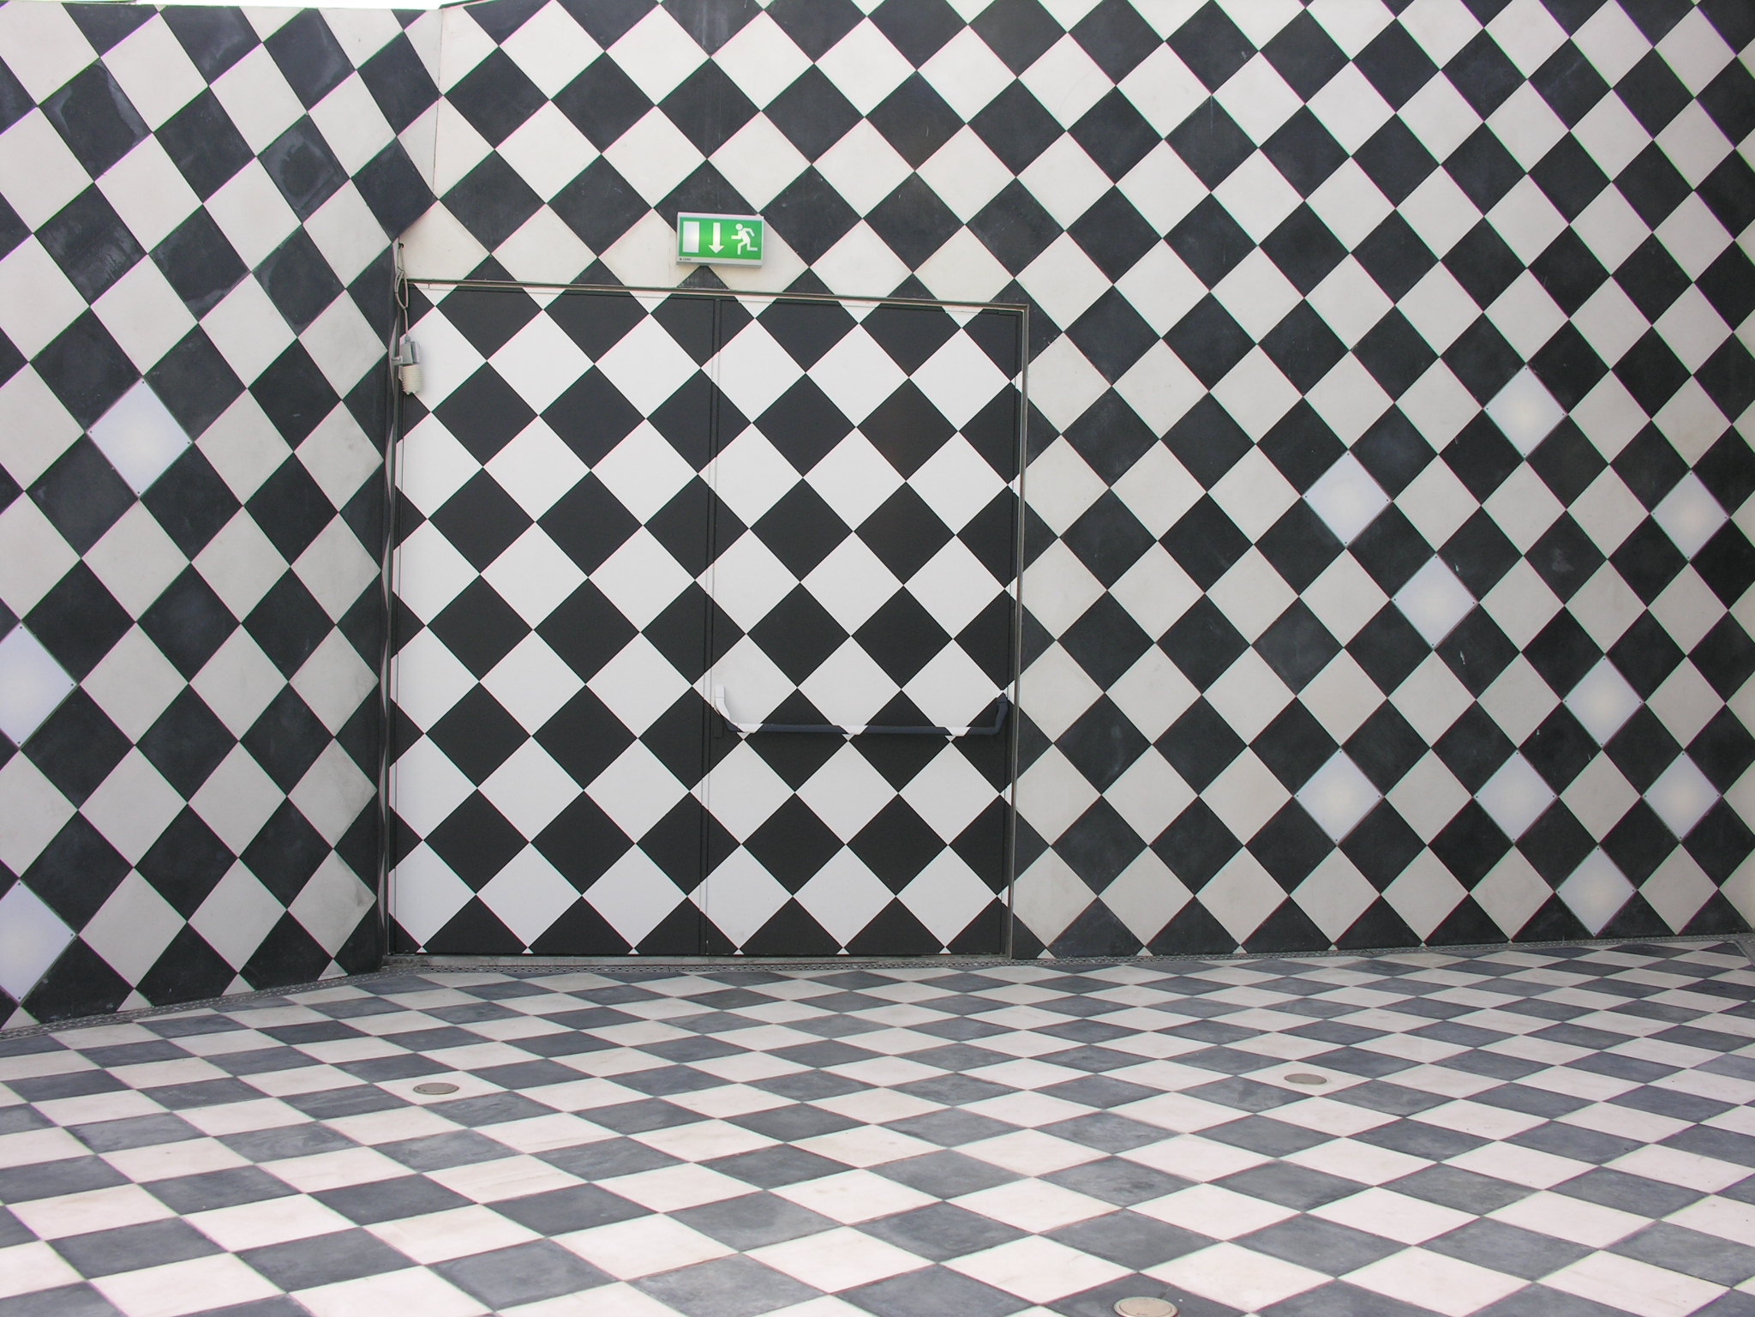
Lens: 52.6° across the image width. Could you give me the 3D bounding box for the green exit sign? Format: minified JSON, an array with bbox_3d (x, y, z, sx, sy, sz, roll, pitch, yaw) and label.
[{"bbox_3d":[-0.619,-1.653,7.009,0.336,0.200,0.060,1,1,-8],"label":"green exit sign"}]

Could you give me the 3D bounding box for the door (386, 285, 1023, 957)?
[{"bbox_3d":[-0.667,-0.131,7.093,2.530,2.680,0.100,1,1,-8],"label":"door"}]

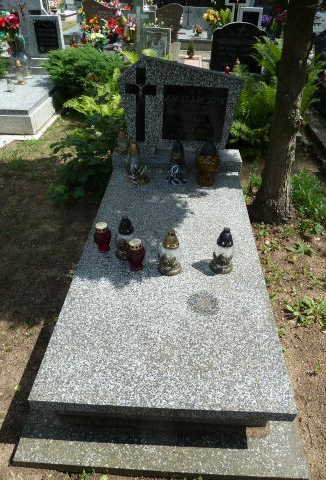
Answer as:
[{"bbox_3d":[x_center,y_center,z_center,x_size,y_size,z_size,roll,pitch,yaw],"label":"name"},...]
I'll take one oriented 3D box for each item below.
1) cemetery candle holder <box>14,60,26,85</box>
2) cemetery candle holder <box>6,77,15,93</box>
[{"bbox_3d":[-2.082,-2.440,5.048,0.140,0.301,0.140,2,37,3],"label":"cemetery candle holder"},{"bbox_3d":[-1.810,-1.849,4.125,0.110,0.147,0.110,2,38,2],"label":"cemetery candle holder"}]

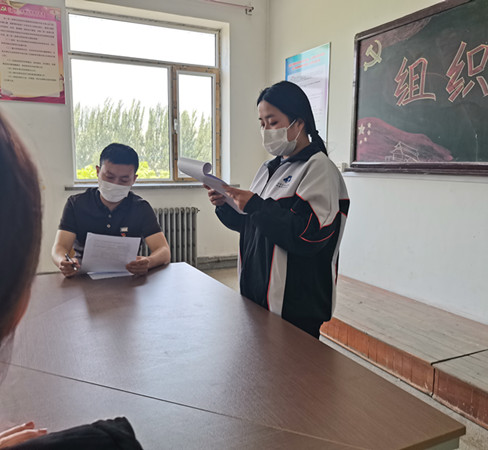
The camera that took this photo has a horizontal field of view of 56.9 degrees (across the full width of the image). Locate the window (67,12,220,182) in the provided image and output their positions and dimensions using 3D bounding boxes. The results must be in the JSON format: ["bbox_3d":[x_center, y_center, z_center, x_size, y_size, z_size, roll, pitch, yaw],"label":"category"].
[{"bbox_3d":[-1.036,-1.358,5.065,1.740,1.760,0.100,-4,8,-26],"label":"window"}]

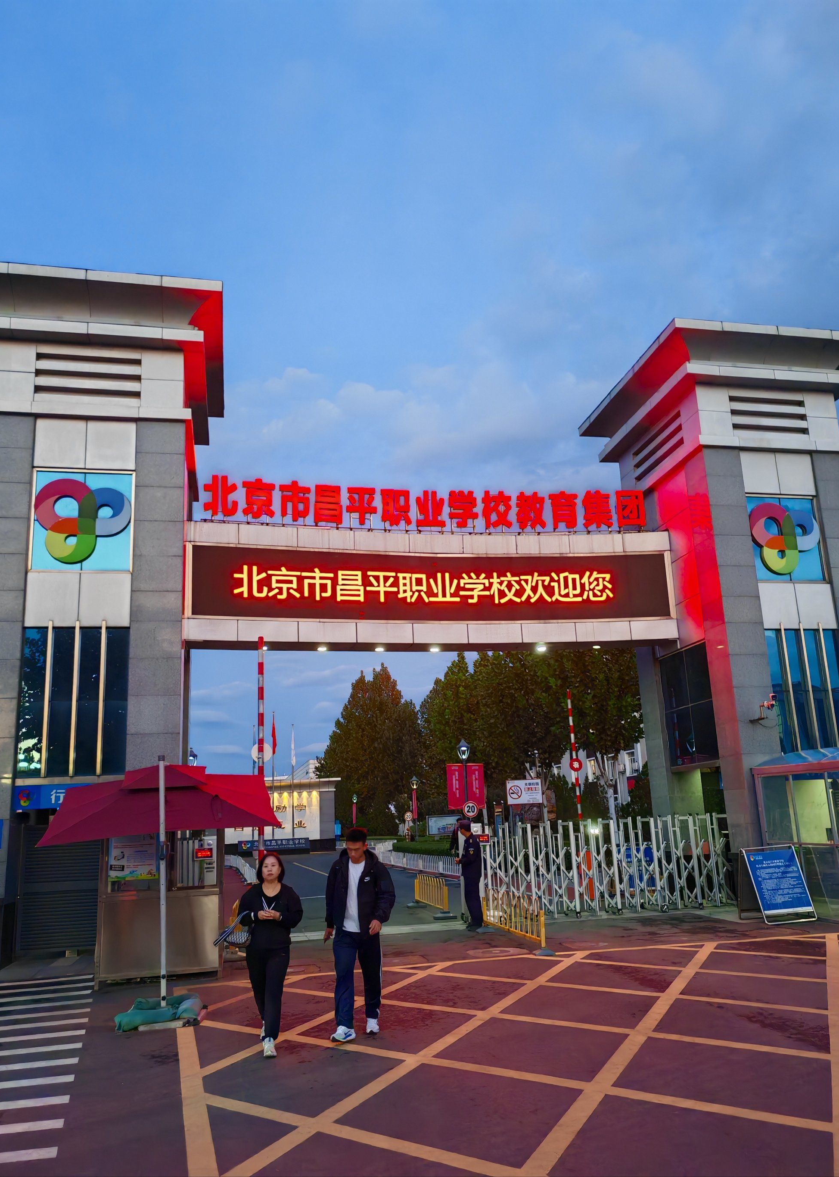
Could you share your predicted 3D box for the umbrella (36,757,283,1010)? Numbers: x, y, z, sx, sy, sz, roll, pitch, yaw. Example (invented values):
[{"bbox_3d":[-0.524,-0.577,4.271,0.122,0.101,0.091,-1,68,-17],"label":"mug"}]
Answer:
[{"bbox_3d":[-3.000,3.361,10.853,2.530,2.550,2.566,2,-15,-18],"label":"umbrella"}]

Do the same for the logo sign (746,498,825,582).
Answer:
[{"bbox_3d":[7.002,-0.963,17.480,1.470,1.640,0.120,1,-15,-12],"label":"logo sign"}]

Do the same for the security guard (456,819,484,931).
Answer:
[{"bbox_3d":[0.836,4.865,15.691,0.470,1.765,0.500,-3,-14,2],"label":"security guard"}]

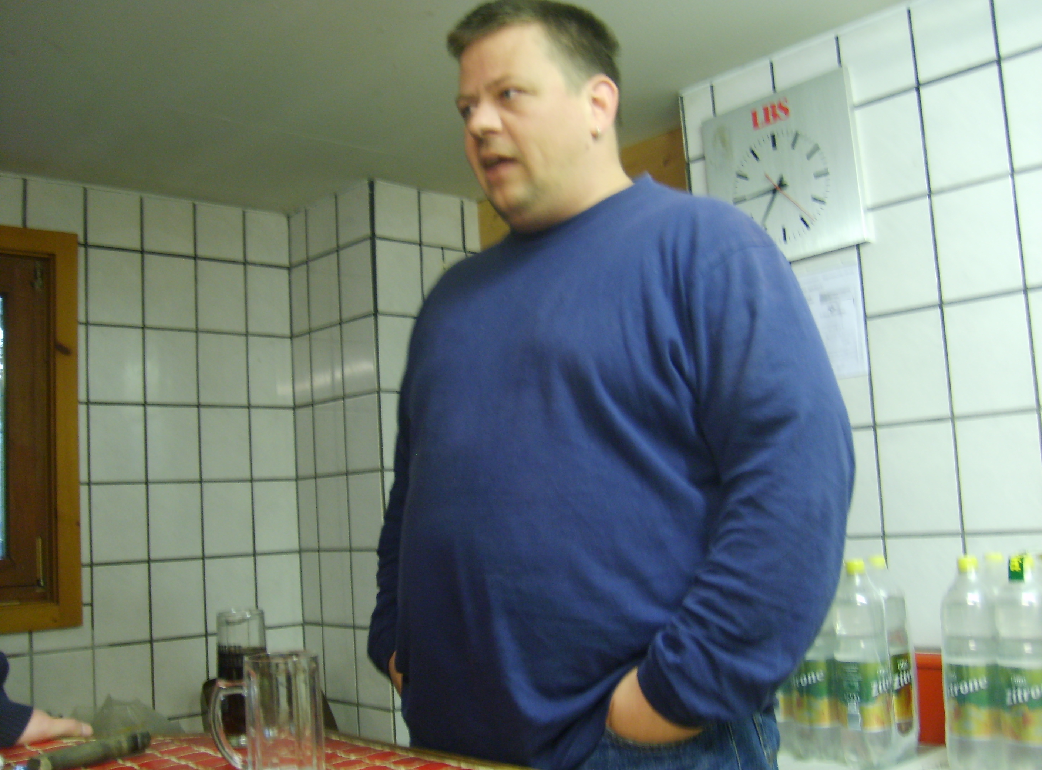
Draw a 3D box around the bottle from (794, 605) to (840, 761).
[{"bbox_3d":[0.503,0.464,1.802,0.087,0.323,0.087,2,-9,-44],"label":"bottle"}]

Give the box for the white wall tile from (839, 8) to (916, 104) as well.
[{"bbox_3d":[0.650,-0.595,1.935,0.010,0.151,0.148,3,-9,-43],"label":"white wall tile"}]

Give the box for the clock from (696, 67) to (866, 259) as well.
[{"bbox_3d":[0.510,-0.402,2.056,0.030,0.337,0.338,3,-8,-43],"label":"clock"}]

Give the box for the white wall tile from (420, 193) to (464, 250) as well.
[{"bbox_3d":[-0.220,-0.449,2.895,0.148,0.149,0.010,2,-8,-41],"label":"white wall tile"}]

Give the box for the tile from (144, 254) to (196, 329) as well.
[{"bbox_3d":[-0.921,-0.242,2.764,0.148,0.198,0.010,2,-8,-43],"label":"tile"}]

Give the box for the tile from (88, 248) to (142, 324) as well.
[{"bbox_3d":[-1.040,-0.247,2.700,0.145,0.198,0.010,2,-9,-44],"label":"tile"}]

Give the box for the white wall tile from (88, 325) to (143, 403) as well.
[{"bbox_3d":[-1.029,-0.050,2.678,0.145,0.198,0.010,2,-9,-44],"label":"white wall tile"}]

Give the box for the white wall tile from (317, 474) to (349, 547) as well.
[{"bbox_3d":[-0.499,0.343,2.821,0.010,0.198,0.148,3,-9,-44],"label":"white wall tile"}]

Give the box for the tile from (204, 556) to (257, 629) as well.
[{"bbox_3d":[-0.766,0.551,2.779,0.148,0.198,0.010,2,-8,-43],"label":"tile"}]

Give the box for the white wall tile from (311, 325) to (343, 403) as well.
[{"bbox_3d":[-0.526,-0.054,2.877,0.010,0.200,0.150,3,-8,-43],"label":"white wall tile"}]

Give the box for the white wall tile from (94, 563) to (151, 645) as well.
[{"bbox_3d":[-0.992,0.542,2.616,0.145,0.198,0.010,2,-9,-44],"label":"white wall tile"}]

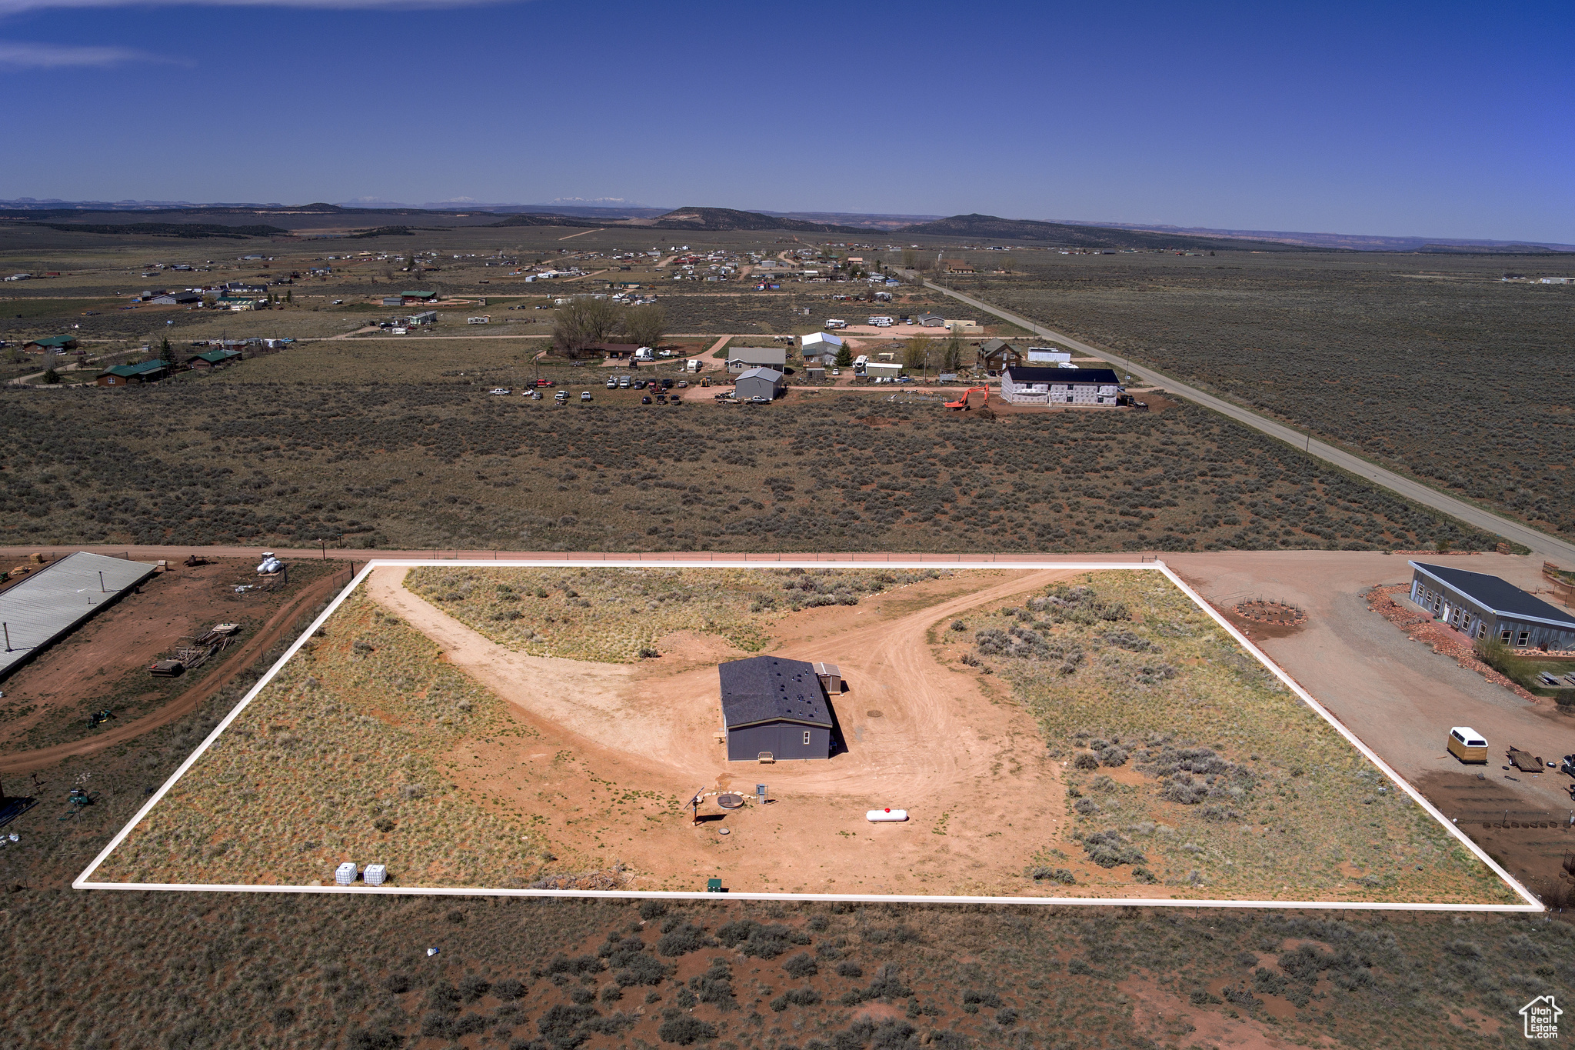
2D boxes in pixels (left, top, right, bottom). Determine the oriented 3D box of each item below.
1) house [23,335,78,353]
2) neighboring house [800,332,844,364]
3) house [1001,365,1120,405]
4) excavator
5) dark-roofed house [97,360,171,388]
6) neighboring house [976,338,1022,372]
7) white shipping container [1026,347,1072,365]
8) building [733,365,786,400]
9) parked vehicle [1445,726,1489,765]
[{"bbox_3d":[-236.813,-58.309,324.466,6.800,3.600,19.000,-1,17,-9],"label":"house"},{"bbox_3d":[9.886,-50.979,291.690,10.900,6.900,20.300,1,16,0],"label":"neighboring house"},{"bbox_3d":[64.190,-32.940,237.550,24.600,7.650,10.600,1,16,-2],"label":"house"},{"bbox_3d":[40.488,-28.628,225.090,9.900,5.600,2.900,-1,17,-10],"label":"excavator"},{"bbox_3d":[-176.100,-40.927,270.578,8.000,3.500,25.000,-1,17,-8],"label":"dark-roofed house"},{"bbox_3d":[60.056,-47.889,284.160,10.000,7.700,12.800,1,16,0],"label":"neighboring house"},{"bbox_3d":[77.630,-50.359,300.109,12.500,3.300,6.000,1,16,-1],"label":"white shipping container"},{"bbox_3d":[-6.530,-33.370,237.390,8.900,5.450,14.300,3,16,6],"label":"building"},{"bbox_3d":[57.150,18.530,84.500,1.780,2.200,2.400,1,16,-1],"label":"parked vehicle"}]

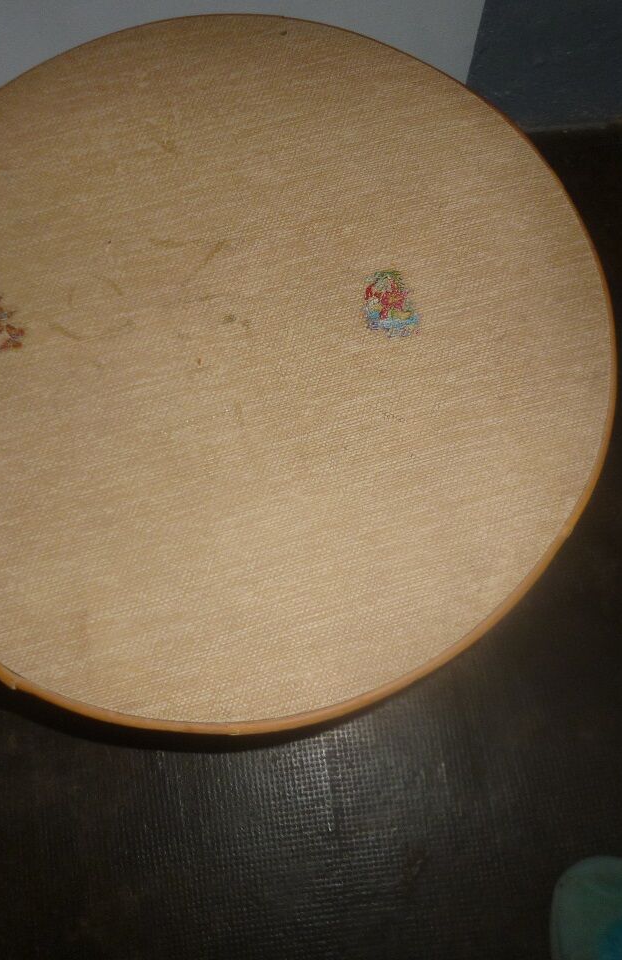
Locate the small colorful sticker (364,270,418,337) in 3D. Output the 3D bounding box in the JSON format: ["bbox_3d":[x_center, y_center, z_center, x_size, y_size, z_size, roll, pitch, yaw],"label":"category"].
[{"bbox_3d":[0.058,-0.130,0.646,0.038,0.002,0.056,-4,73,-1],"label":"small colorful sticker"}]

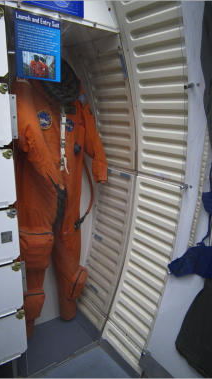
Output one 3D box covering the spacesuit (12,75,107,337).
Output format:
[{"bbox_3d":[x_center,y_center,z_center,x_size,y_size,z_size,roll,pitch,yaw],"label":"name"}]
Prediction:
[{"bbox_3d":[-0.298,0.198,1.582,0.600,1.600,0.370,-11,21,-35],"label":"spacesuit"}]

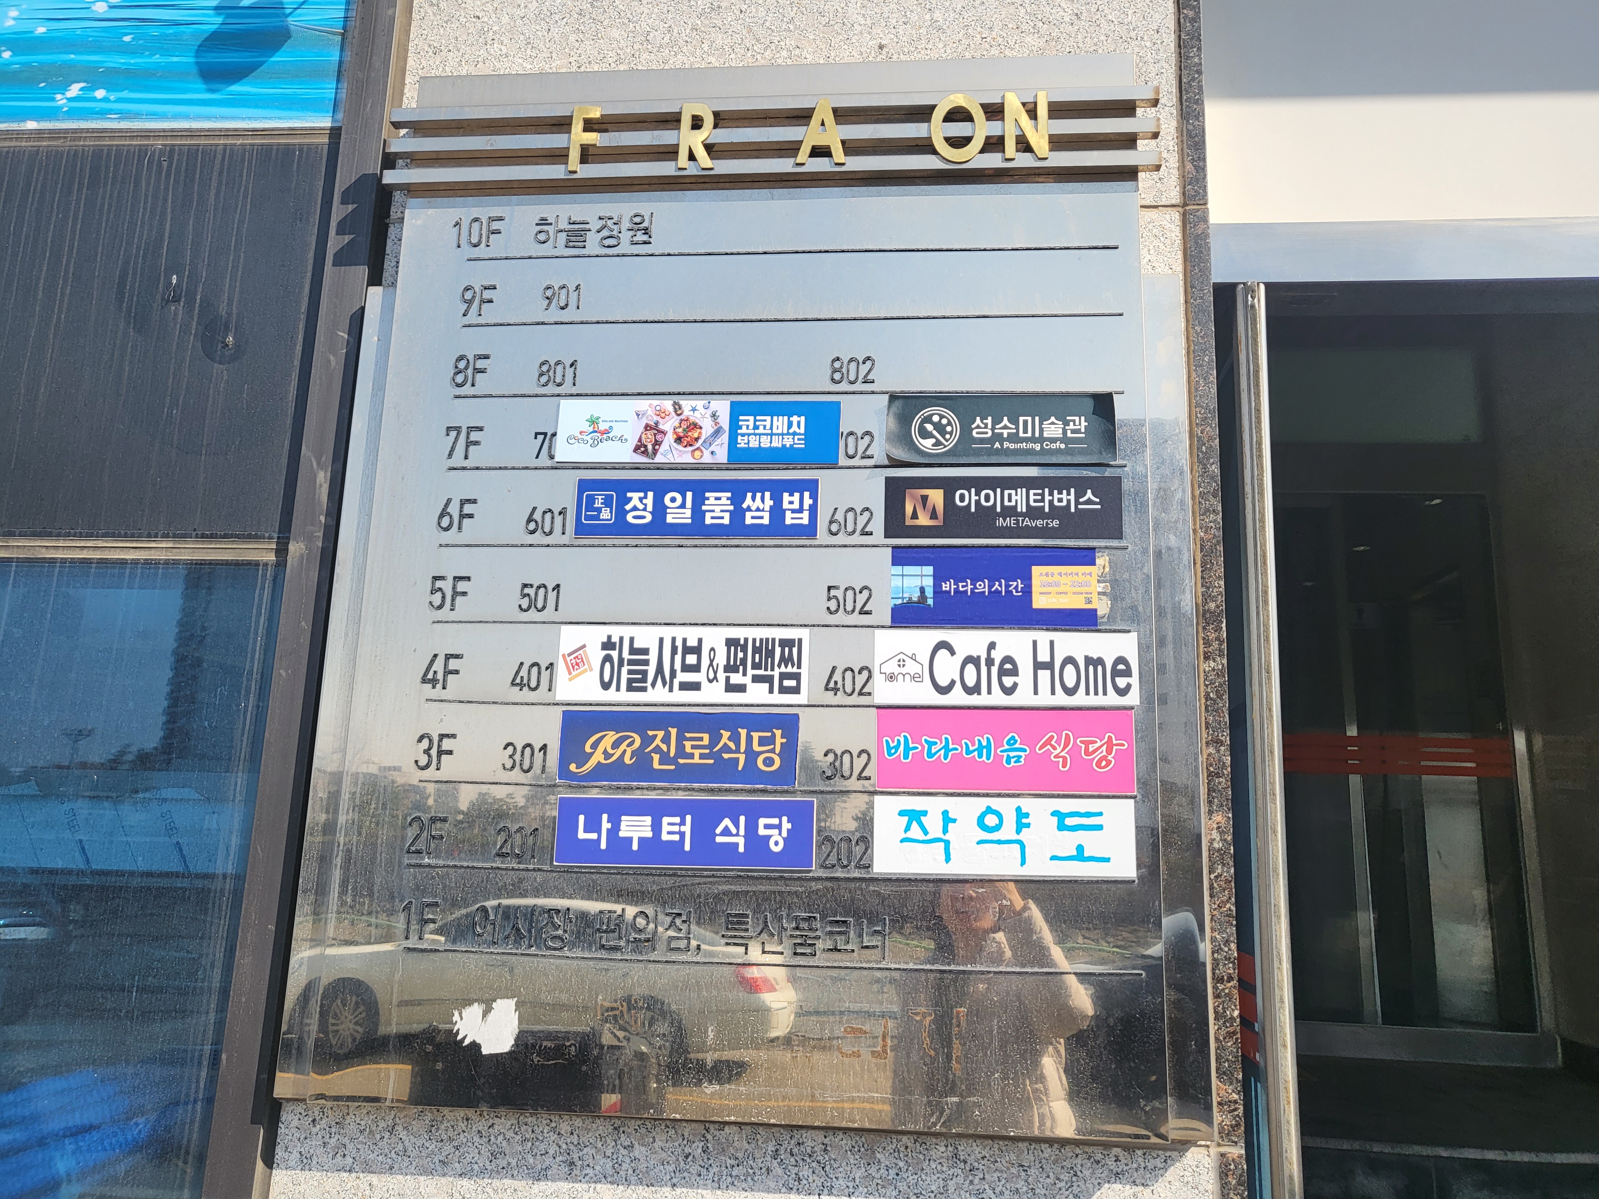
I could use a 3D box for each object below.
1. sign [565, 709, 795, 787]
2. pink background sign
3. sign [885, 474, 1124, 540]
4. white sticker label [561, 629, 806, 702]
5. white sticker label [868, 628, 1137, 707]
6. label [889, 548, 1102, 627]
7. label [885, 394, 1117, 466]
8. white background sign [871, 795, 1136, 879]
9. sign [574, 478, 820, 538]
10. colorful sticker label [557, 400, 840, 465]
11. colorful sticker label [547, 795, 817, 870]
[{"bbox_3d":[-0.147,0.178,1.441,0.291,0.087,0.010,0,-13,5],"label":"sign"},{"bbox_3d":[0.240,0.176,1.405,0.298,0.095,0.010,0,-13,5],"label":"pink background sign"},{"bbox_3d":[0.249,-0.113,1.469,0.288,0.080,0.010,0,-13,5],"label":"sign"},{"bbox_3d":[-0.143,0.078,1.463,0.309,0.091,0.010,0,-13,5],"label":"white sticker label"},{"bbox_3d":[0.245,0.081,1.425,0.310,0.087,0.010,0,-13,5],"label":"white sticker label"},{"bbox_3d":[0.234,-0.016,1.448,0.246,0.096,0.010,0,-13,5],"label":"label"},{"bbox_3d":[0.249,-0.217,1.490,0.279,0.089,0.015,0,-13,5],"label":"label"},{"bbox_3d":[0.236,0.273,1.383,0.298,0.088,0.010,0,-13,5],"label":"white background sign"},{"bbox_3d":[-0.130,-0.116,1.505,0.310,0.079,0.010,0,-13,5],"label":"sign"},{"bbox_3d":[-0.130,-0.215,1.528,0.363,0.084,0.010,0,-13,5],"label":"colorful sticker label"},{"bbox_3d":[-0.137,0.275,1.418,0.310,0.080,0.010,0,-13,5],"label":"colorful sticker label"}]

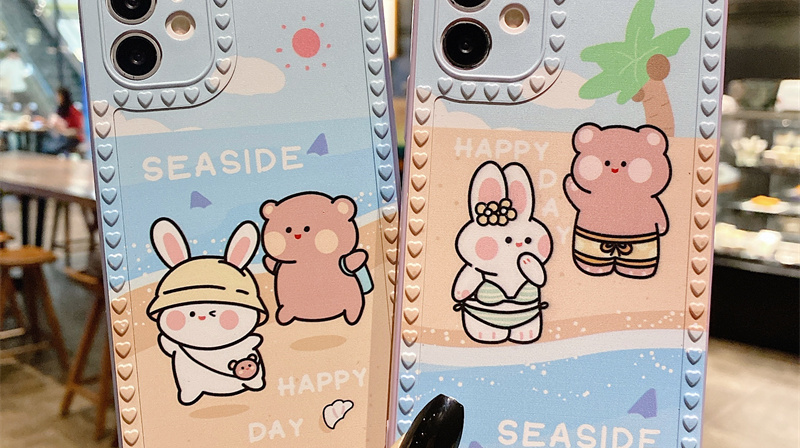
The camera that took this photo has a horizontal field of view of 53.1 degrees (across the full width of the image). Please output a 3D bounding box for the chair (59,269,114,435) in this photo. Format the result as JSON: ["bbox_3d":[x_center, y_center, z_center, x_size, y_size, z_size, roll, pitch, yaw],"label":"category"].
[{"bbox_3d":[-0.887,0.409,2.639,0.360,0.475,0.360,9,12,44],"label":"chair"}]

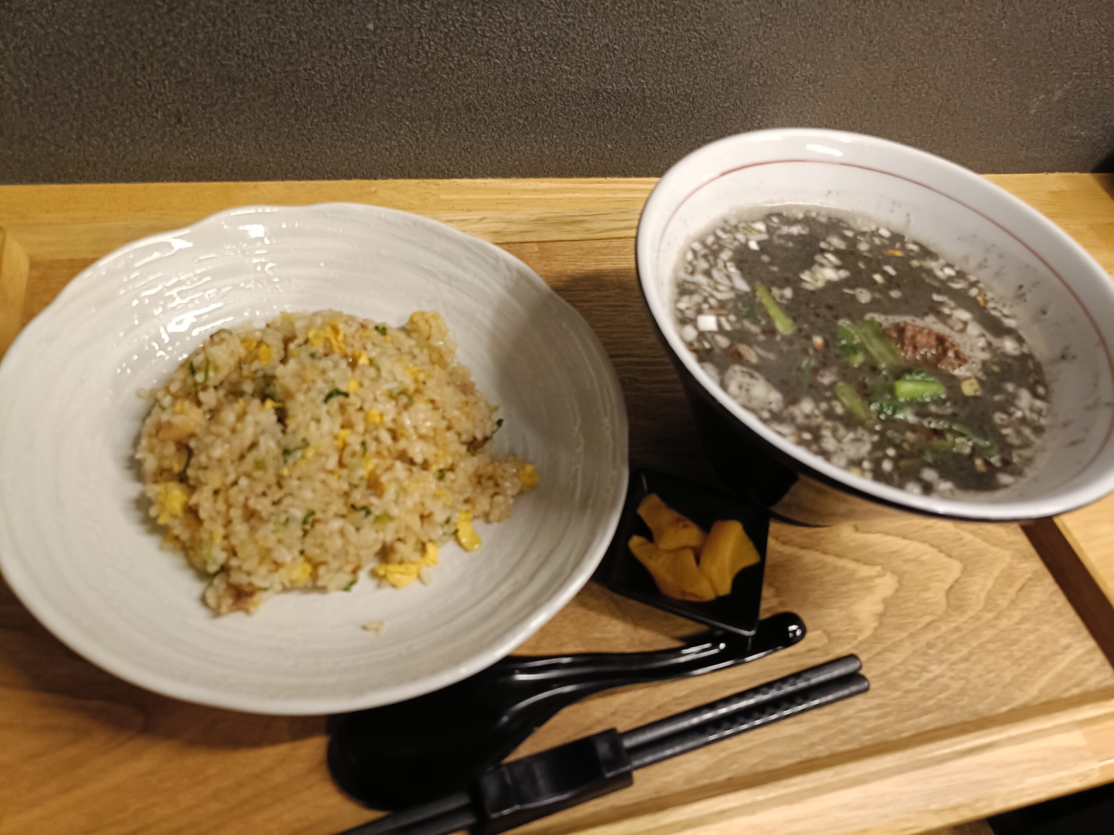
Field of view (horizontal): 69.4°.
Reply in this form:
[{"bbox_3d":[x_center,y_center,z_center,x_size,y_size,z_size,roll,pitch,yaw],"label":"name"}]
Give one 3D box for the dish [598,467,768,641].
[{"bbox_3d":[0.053,0.060,0.343,0.061,0.022,0.061,19,52,2],"label":"dish"}]

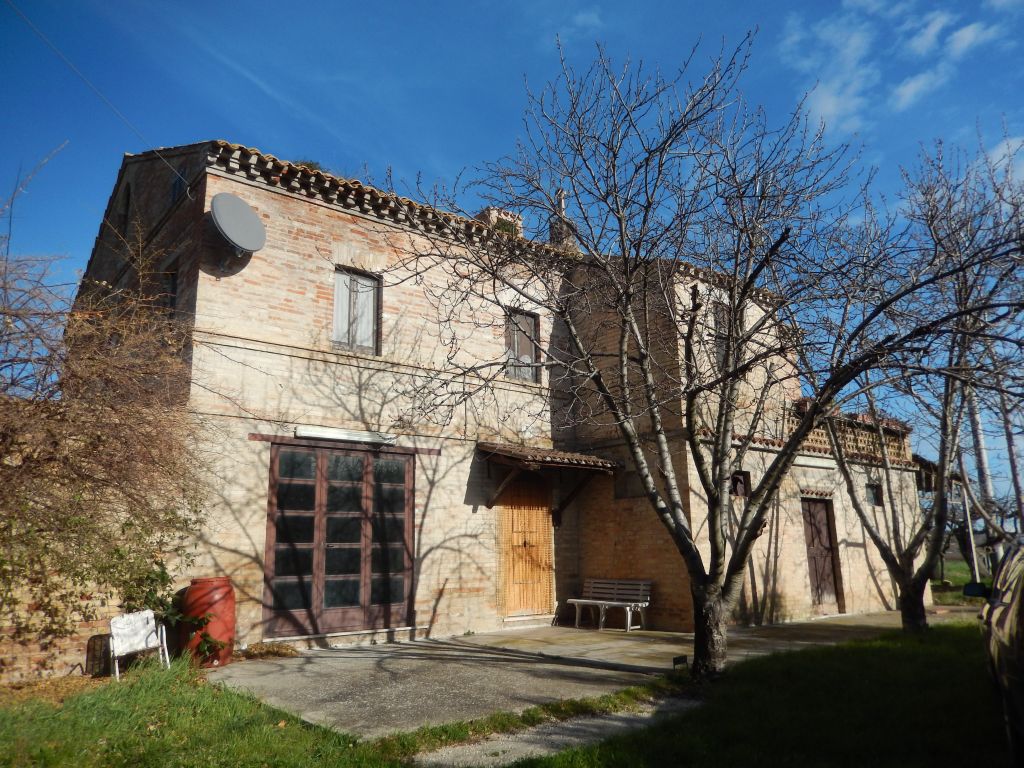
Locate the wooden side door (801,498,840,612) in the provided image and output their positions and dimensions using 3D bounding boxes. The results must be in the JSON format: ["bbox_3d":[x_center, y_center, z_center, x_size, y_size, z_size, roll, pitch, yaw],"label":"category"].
[{"bbox_3d":[5.803,3.210,13.844,1.070,2.080,0.100,9,-16,-37],"label":"wooden side door"}]

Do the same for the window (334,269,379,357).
[{"bbox_3d":[-2.401,-1.101,11.386,0.810,1.290,0.120,9,-16,-37],"label":"window"}]

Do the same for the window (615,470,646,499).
[{"bbox_3d":[2.048,1.682,12.451,0.100,0.450,0.720,9,-16,-37],"label":"window"}]

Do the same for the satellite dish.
[{"bbox_3d":[-3.667,-2.166,9.916,0.260,0.870,0.860,-22,-21,27],"label":"satellite dish"}]

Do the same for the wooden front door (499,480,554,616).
[{"bbox_3d":[0.239,2.742,12.500,1.190,2.190,0.100,9,-16,-37],"label":"wooden front door"}]

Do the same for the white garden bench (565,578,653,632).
[{"bbox_3d":[1.577,3.601,12.082,0.560,0.770,1.430,9,-16,-37],"label":"white garden bench"}]

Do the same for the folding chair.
[{"bbox_3d":[-4.232,2.934,8.378,0.520,0.670,0.530,-15,-12,43],"label":"folding chair"}]

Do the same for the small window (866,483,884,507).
[{"bbox_3d":[7.644,2.333,15.520,0.620,0.420,0.100,9,-16,-37],"label":"small window"}]

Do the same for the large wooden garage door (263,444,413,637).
[{"bbox_3d":[-2.397,2.205,10.540,2.260,2.560,0.120,9,-16,-37],"label":"large wooden garage door"}]

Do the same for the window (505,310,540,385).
[{"bbox_3d":[0.167,-0.670,13.343,0.830,1.280,0.120,9,-16,-37],"label":"window"}]

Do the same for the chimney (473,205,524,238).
[{"bbox_3d":[-0.256,-3.045,14.573,0.800,0.620,0.600,9,-16,-37],"label":"chimney"}]

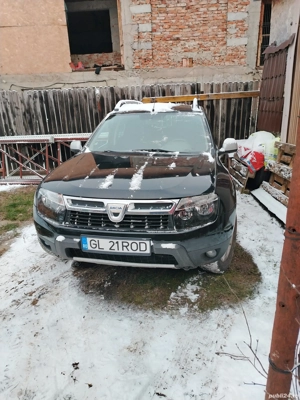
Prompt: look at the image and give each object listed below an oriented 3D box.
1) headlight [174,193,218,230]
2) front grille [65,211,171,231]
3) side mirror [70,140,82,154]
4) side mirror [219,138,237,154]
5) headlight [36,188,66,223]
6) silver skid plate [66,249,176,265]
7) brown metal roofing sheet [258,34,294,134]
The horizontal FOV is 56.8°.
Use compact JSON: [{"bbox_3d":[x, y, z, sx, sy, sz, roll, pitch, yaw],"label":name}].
[{"bbox_3d":[0.374,0.089,2.080,0.350,0.240,0.280,-1,16,0],"label":"headlight"},{"bbox_3d":[-0.244,0.157,2.078,0.850,0.145,0.100,2,16,10],"label":"front grille"},{"bbox_3d":[-0.893,-0.655,3.433,0.210,0.180,0.130,2,16,10],"label":"side mirror"},{"bbox_3d":[0.888,-0.590,3.116,0.210,0.180,0.130,2,16,10],"label":"side mirror"},{"bbox_3d":[-0.817,0.045,2.292,0.350,0.240,0.280,5,17,20],"label":"headlight"},{"bbox_3d":[-0.230,0.512,2.229,0.870,0.080,0.120,2,16,10],"label":"silver skid plate"},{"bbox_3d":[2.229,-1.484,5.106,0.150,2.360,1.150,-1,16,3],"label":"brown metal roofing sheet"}]

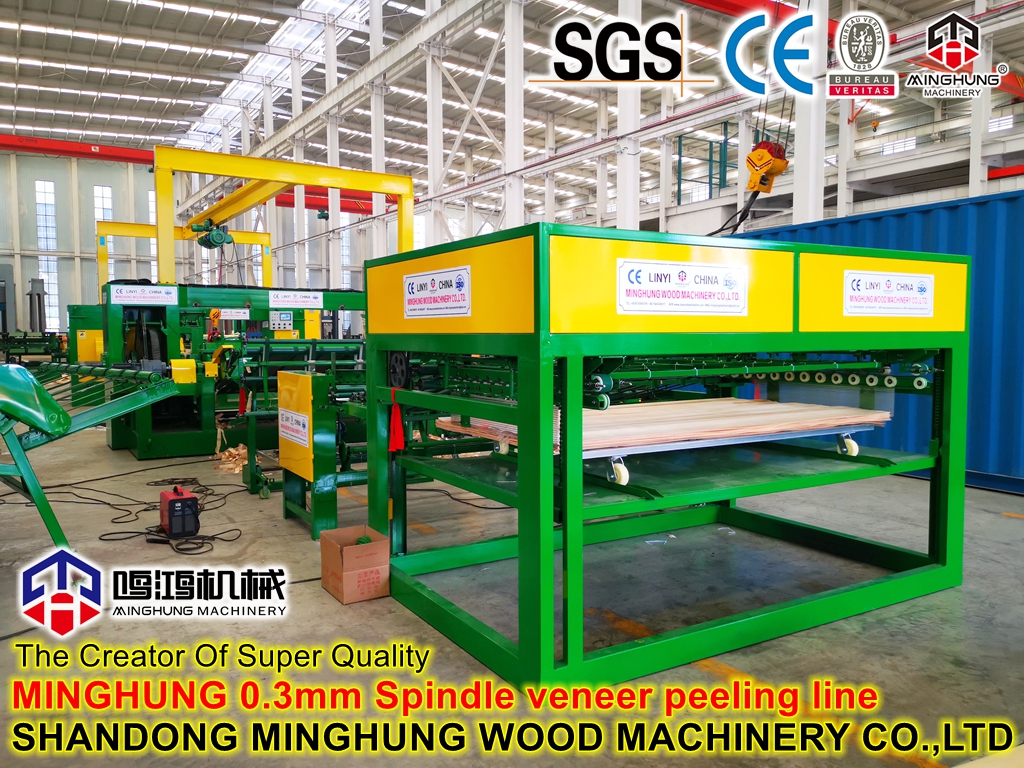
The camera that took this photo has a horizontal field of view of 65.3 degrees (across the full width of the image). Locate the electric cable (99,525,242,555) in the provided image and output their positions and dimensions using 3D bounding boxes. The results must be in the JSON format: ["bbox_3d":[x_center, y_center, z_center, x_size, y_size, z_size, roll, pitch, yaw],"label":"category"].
[{"bbox_3d":[-2.630,1.160,6.090,1.070,0.045,0.870,0,4,0],"label":"electric cable"}]

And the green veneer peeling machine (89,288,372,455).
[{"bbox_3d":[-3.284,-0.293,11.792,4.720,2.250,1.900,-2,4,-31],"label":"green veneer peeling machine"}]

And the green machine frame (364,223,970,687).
[{"bbox_3d":[0.925,0.239,4.895,3.064,2.000,1.984,-3,4,-31],"label":"green machine frame"}]

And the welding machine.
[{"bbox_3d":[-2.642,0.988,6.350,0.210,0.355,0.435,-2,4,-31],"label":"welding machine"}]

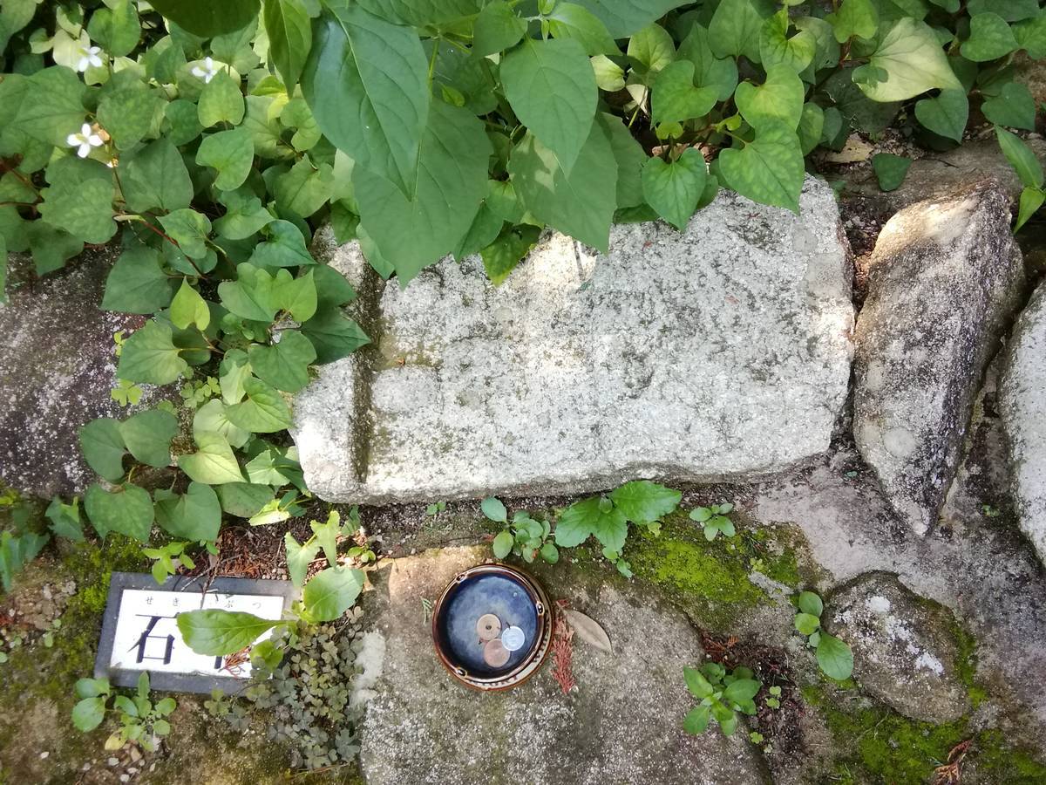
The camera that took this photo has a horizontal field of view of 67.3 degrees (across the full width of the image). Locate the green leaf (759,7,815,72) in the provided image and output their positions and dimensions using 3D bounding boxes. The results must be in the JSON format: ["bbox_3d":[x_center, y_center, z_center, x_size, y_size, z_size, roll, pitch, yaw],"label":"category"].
[{"bbox_3d":[0.259,-0.344,0.775,0.054,0.014,0.083,6,79,2],"label":"green leaf"}]

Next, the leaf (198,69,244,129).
[{"bbox_3d":[-0.276,-0.270,0.720,0.043,0.012,0.059,-6,78,0],"label":"leaf"}]

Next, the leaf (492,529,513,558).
[{"bbox_3d":[-0.019,0.138,0.715,0.018,0.007,0.026,7,79,4],"label":"leaf"}]

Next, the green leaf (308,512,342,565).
[{"bbox_3d":[-0.169,0.128,0.699,0.026,0.016,0.046,-35,72,-1],"label":"green leaf"}]

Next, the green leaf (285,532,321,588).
[{"bbox_3d":[-0.196,0.149,0.700,0.030,0.013,0.049,2,87,0],"label":"green leaf"}]

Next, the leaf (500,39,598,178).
[{"bbox_3d":[0.021,-0.233,0.640,0.077,0.022,0.116,-17,87,-1],"label":"leaf"}]

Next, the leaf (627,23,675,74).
[{"bbox_3d":[0.130,-0.353,0.800,0.050,0.014,0.054,0,95,6],"label":"leaf"}]

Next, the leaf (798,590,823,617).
[{"bbox_3d":[0.249,0.183,0.680,0.019,0.007,0.024,-34,79,-4],"label":"leaf"}]

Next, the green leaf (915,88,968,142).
[{"bbox_3d":[0.382,-0.253,0.715,0.048,0.012,0.057,-30,86,1],"label":"green leaf"}]

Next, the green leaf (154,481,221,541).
[{"bbox_3d":[-0.299,0.106,0.700,0.056,0.013,0.059,-28,79,-4],"label":"green leaf"}]

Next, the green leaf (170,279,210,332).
[{"bbox_3d":[-0.329,-0.085,0.775,0.039,0.012,0.057,-13,78,0],"label":"green leaf"}]

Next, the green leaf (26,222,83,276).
[{"bbox_3d":[-0.473,-0.150,0.800,0.056,0.014,0.067,30,88,1],"label":"green leaf"}]

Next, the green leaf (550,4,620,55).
[{"bbox_3d":[0.048,-0.281,0.610,0.068,0.013,0.043,32,81,7],"label":"green leaf"}]

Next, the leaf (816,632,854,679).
[{"bbox_3d":[0.267,0.224,0.670,0.029,0.008,0.043,-25,79,-4],"label":"leaf"}]

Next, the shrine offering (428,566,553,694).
[{"bbox_3d":[-0.027,0.204,0.682,0.103,0.034,0.103,0,69,10],"label":"shrine offering"}]

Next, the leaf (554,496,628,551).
[{"bbox_3d":[0.066,0.122,0.714,0.058,0.020,0.060,35,79,12],"label":"leaf"}]

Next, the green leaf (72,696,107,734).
[{"bbox_3d":[-0.375,0.279,0.680,0.029,0.007,0.029,24,75,7],"label":"green leaf"}]

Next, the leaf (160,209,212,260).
[{"bbox_3d":[-0.311,-0.149,0.725,0.052,0.014,0.043,23,82,-12],"label":"leaf"}]

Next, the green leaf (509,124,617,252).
[{"bbox_3d":[0.035,-0.178,0.685,0.082,0.022,0.123,-28,87,-1],"label":"green leaf"}]

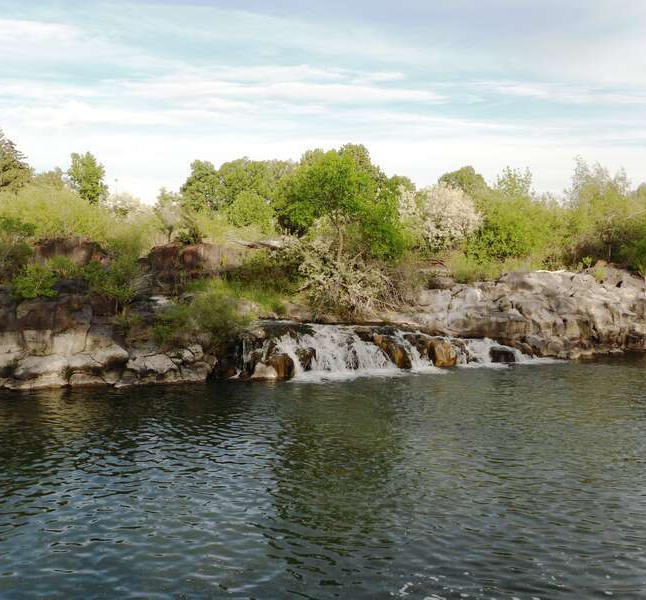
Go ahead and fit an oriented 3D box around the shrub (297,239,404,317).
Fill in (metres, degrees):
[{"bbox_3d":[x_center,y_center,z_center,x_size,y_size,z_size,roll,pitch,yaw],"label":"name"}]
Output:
[{"bbox_3d":[0.959,-0.724,35.000,3.770,2.640,3.200,0,4,0],"label":"shrub"}]

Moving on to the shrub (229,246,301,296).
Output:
[{"bbox_3d":[-1.983,-1.000,36.500,2.880,1.720,2.200,0,4,0],"label":"shrub"}]

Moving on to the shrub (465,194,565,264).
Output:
[{"bbox_3d":[8.329,-3.029,45.000,4.330,3.010,3.700,0,4,0],"label":"shrub"}]

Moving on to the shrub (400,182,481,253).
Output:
[{"bbox_3d":[6.553,-4.545,58.000,4.570,3.790,4.200,0,3,0],"label":"shrub"}]

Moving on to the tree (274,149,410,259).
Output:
[{"bbox_3d":[0.623,-3.095,37.000,4.620,4.570,4.300,0,4,0],"label":"tree"}]

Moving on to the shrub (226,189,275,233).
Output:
[{"bbox_3d":[-4.523,-5.292,64.000,2.950,3.020,2.900,0,3,0],"label":"shrub"}]

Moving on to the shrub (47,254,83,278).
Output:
[{"bbox_3d":[-8.202,-1.047,33.000,1.080,0.790,0.950,0,3,0],"label":"shrub"}]

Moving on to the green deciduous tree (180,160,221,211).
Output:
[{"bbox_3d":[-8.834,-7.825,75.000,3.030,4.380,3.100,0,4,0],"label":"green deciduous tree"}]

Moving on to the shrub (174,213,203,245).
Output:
[{"bbox_3d":[-4.914,-2.613,38.000,1.100,1.170,1.100,0,3,0],"label":"shrub"}]

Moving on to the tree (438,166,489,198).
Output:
[{"bbox_3d":[14.185,-9.945,105.000,5.650,7.070,6.000,0,3,0],"label":"tree"}]

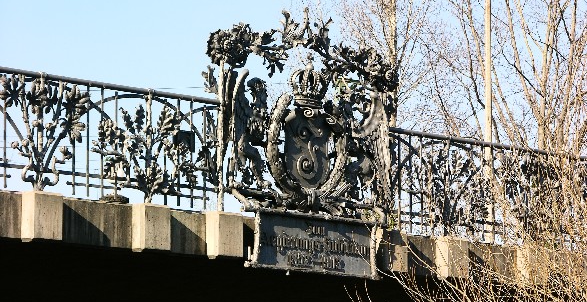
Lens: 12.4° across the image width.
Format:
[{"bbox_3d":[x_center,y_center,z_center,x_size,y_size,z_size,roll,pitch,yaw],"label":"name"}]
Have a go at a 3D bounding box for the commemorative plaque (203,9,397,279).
[{"bbox_3d":[0.156,-0.102,27.796,0.420,2.740,2.860,-7,-10,42],"label":"commemorative plaque"}]

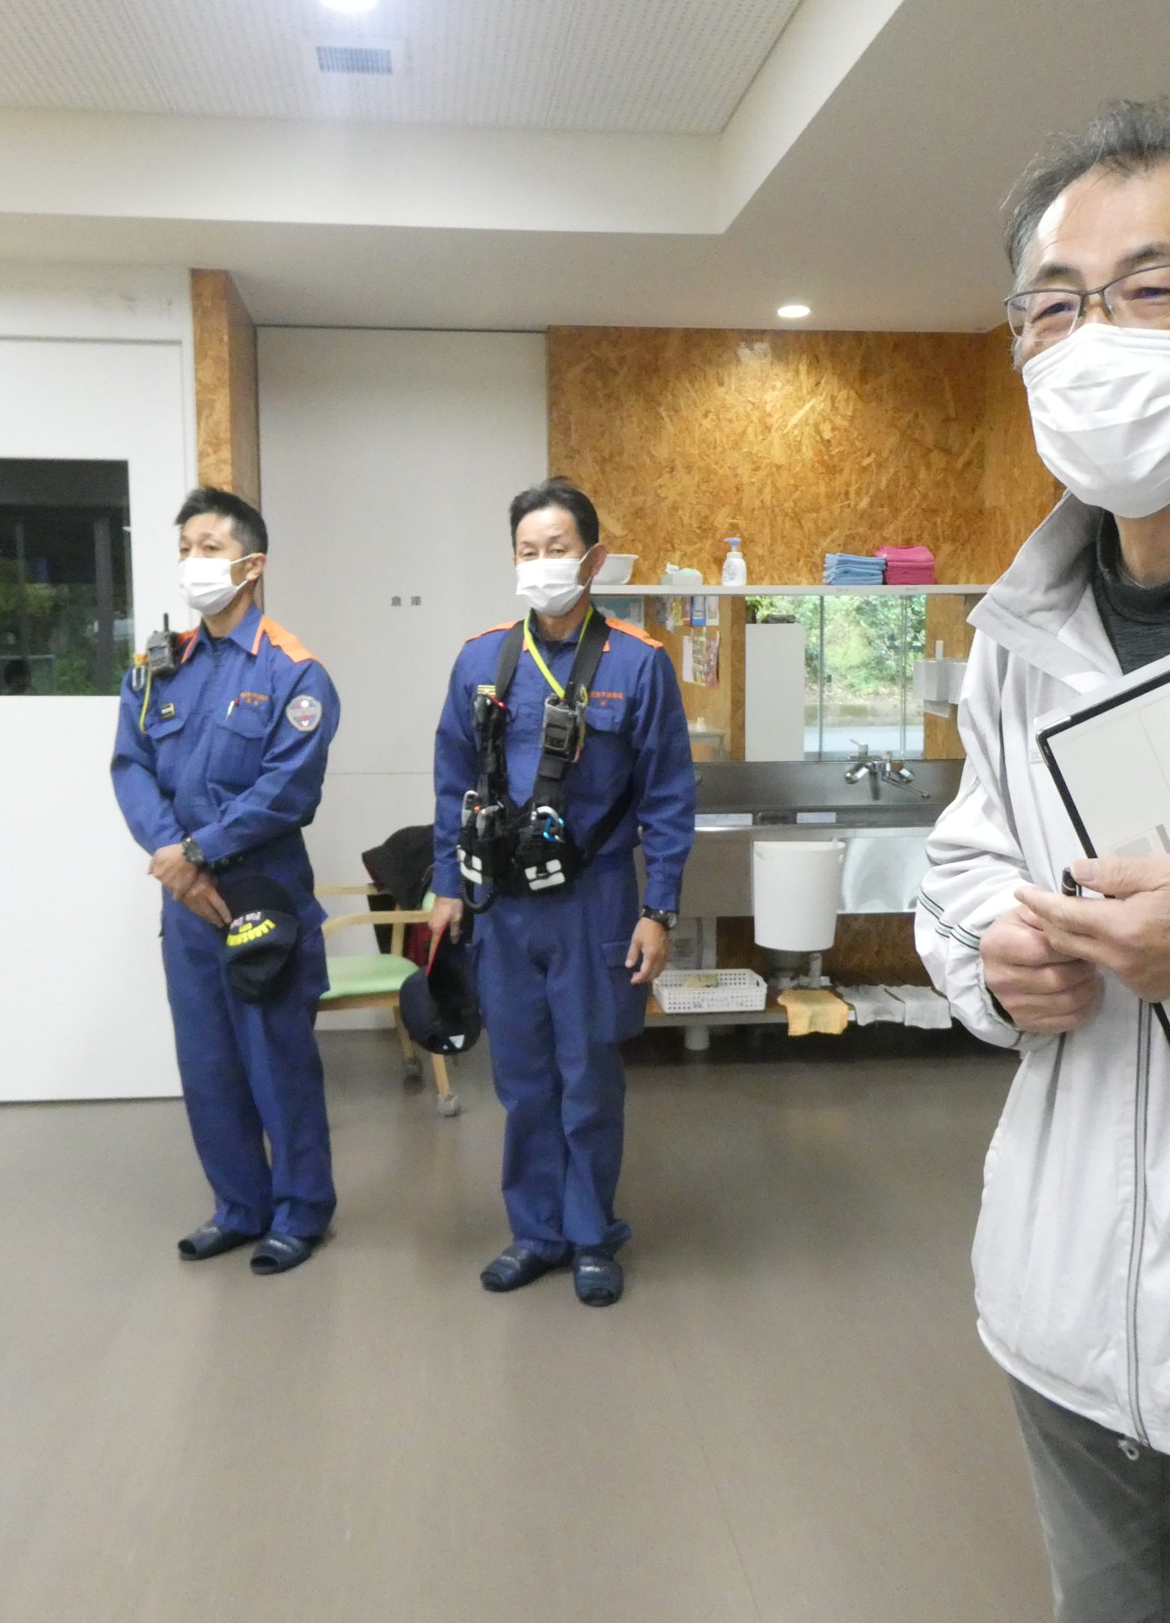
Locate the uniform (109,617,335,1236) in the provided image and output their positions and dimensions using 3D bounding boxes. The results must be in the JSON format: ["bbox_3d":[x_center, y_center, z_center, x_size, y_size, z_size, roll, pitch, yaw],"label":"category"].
[{"bbox_3d":[-0.805,0.274,3.420,0.510,1.410,0.360,3,7,31],"label":"uniform"}]

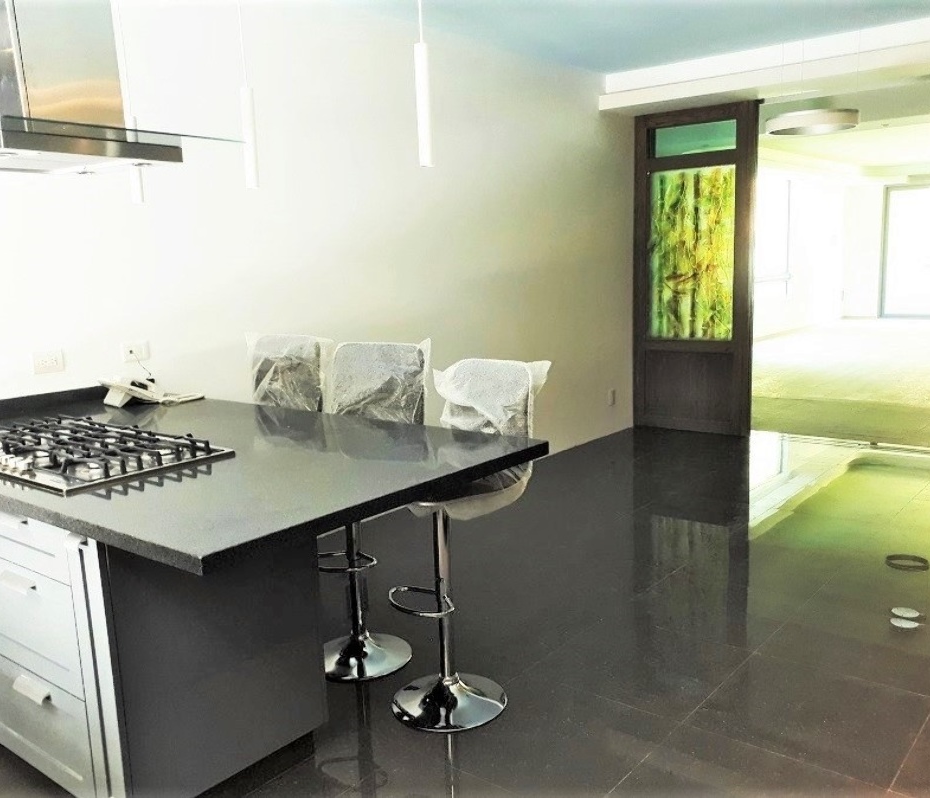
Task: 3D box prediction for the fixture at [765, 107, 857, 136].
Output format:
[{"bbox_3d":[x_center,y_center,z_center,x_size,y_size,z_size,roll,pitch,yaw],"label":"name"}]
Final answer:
[{"bbox_3d":[1.840,-1.464,4.400,0.500,0.095,0.500,5,12,38],"label":"fixture"}]

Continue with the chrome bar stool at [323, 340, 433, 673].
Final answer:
[{"bbox_3d":[-0.397,0.397,3.095,0.420,1.150,0.490,2,10,23],"label":"chrome bar stool"}]

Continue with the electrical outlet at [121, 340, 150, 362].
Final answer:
[{"bbox_3d":[-1.373,-0.199,3.486,0.012,0.080,0.117,5,12,38],"label":"electrical outlet"}]

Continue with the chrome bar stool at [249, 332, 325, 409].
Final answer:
[{"bbox_3d":[-0.876,0.359,3.451,0.420,1.150,0.490,3,11,31],"label":"chrome bar stool"}]

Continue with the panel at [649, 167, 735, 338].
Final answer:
[{"bbox_3d":[1.834,-1.159,6.725,0.720,1.350,0.025,5,12,38],"label":"panel"}]

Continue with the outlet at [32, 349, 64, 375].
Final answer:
[{"bbox_3d":[-1.598,-0.142,3.204,0.012,0.083,0.118,5,12,38],"label":"outlet"}]

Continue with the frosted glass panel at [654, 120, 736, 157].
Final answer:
[{"bbox_3d":[1.840,-2.052,6.588,0.670,0.225,0.020,5,12,38],"label":"frosted glass panel"}]

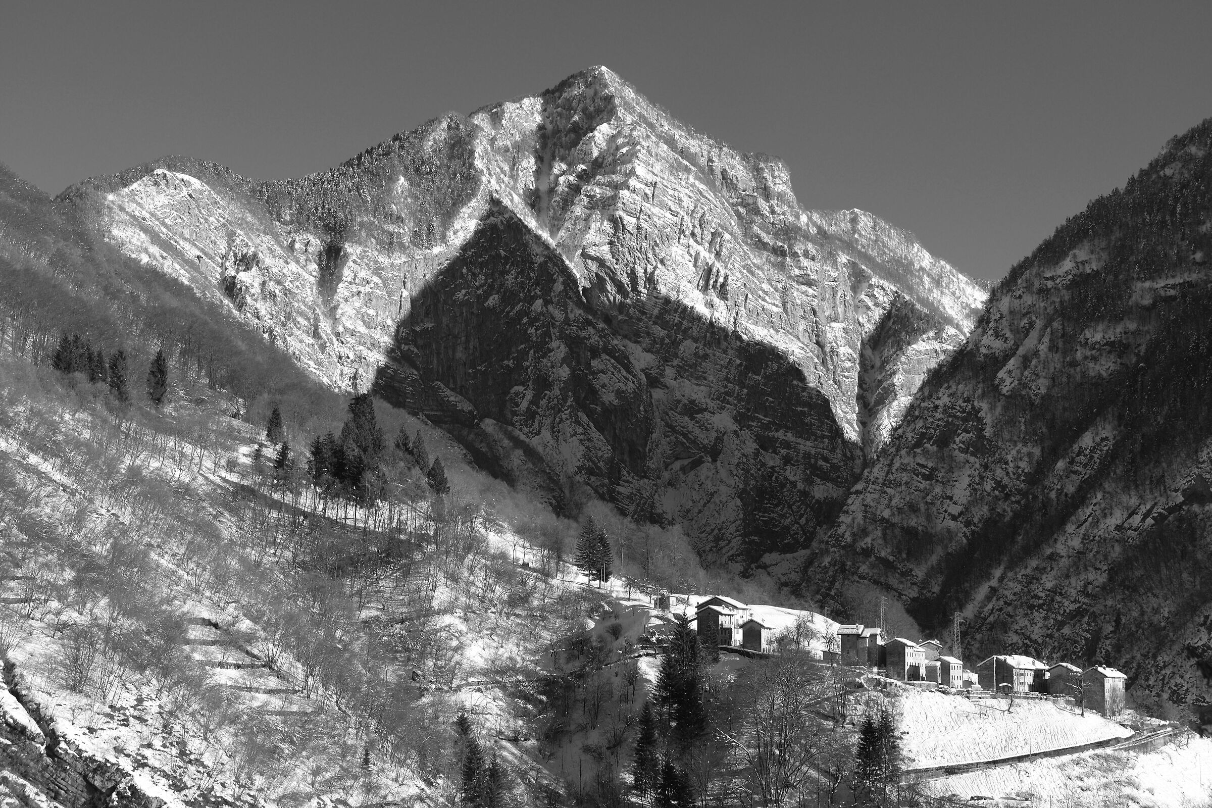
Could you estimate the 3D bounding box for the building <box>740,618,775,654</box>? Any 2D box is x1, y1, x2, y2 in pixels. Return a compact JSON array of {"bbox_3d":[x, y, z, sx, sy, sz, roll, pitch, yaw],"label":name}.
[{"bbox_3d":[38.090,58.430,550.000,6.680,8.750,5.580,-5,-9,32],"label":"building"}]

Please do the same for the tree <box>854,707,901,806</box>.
[{"bbox_3d":[62.830,81.220,505.000,10.930,22.740,8.740,0,-8,0],"label":"tree"}]

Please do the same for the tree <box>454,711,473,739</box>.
[{"bbox_3d":[-31.502,71.615,483.714,4.242,8.061,4.242,1,-9,-4],"label":"tree"}]

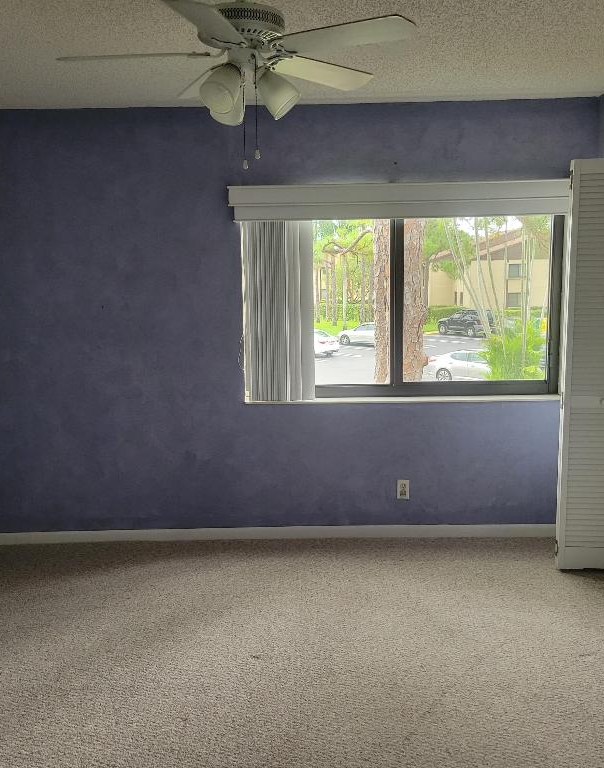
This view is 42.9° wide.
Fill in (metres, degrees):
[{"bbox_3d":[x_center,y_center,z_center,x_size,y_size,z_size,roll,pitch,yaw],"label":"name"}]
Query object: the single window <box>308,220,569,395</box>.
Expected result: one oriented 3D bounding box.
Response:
[{"bbox_3d":[0.731,-0.447,4.327,1.463,1.050,0.100,-1,8,0],"label":"single window"}]

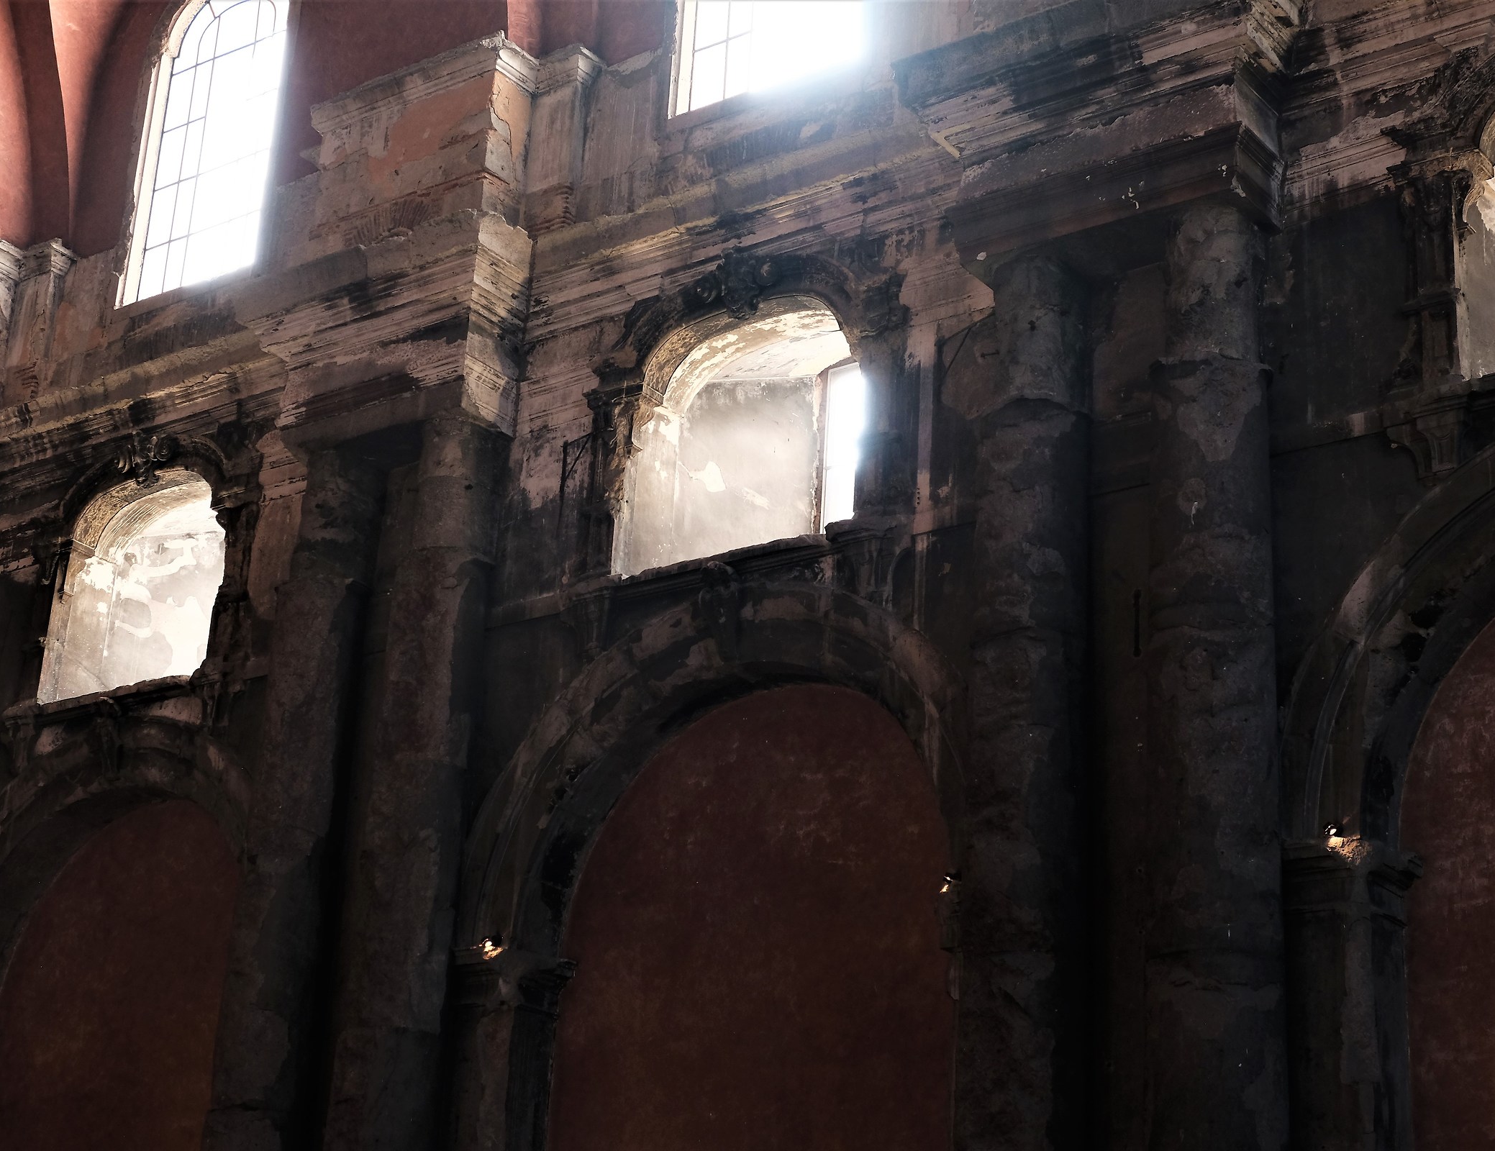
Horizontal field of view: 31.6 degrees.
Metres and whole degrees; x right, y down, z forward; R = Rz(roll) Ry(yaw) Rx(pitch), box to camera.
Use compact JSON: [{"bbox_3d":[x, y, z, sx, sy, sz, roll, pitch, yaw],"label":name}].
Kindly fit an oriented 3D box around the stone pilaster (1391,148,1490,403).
[{"bbox_3d":[4.564,-1.989,17.447,0.525,1.710,0.360,-12,-26,34],"label":"stone pilaster"}]

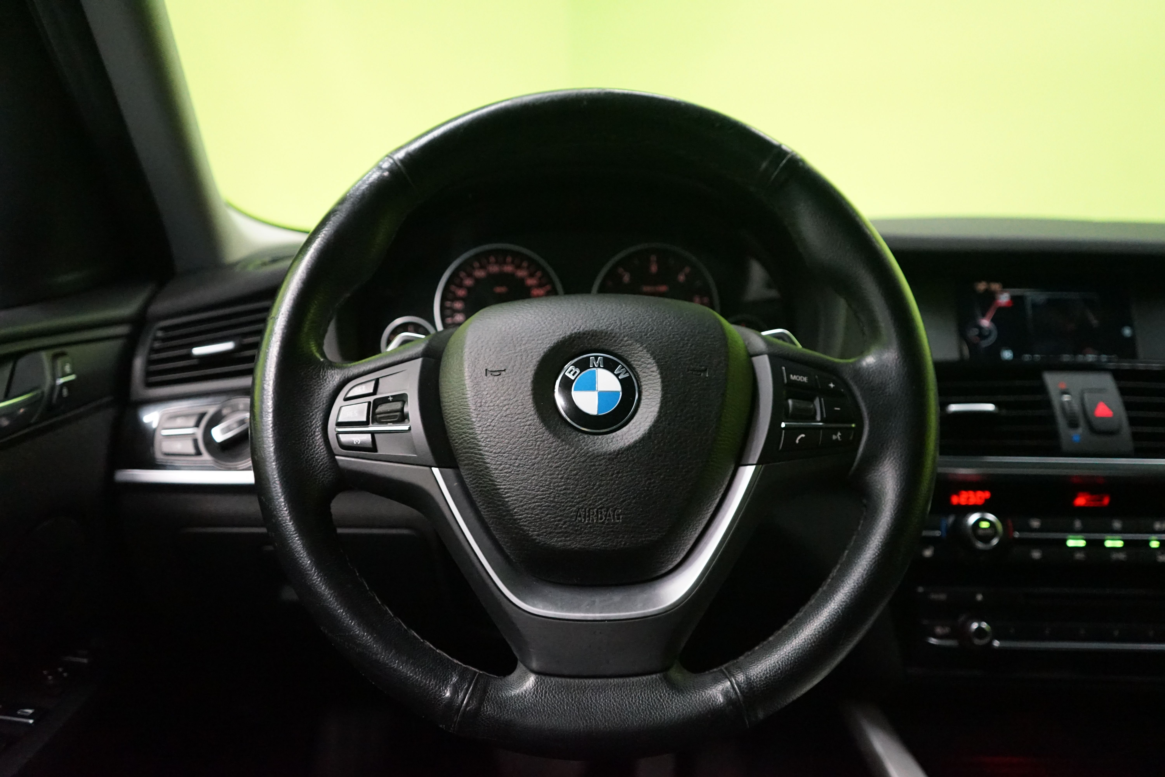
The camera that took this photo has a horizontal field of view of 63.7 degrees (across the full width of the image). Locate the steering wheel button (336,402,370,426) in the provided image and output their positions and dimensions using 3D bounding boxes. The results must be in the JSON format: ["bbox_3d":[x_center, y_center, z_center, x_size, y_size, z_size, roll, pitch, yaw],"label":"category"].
[{"bbox_3d":[-0.126,0.014,0.515,0.018,0.012,0.006,0,-18,-2],"label":"steering wheel button"}]

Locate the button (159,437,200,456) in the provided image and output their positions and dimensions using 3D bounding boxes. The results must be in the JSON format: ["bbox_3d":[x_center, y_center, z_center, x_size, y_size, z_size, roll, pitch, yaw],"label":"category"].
[{"bbox_3d":[-0.299,0.043,0.697,0.028,0.013,0.008,0,-1,-6],"label":"button"}]

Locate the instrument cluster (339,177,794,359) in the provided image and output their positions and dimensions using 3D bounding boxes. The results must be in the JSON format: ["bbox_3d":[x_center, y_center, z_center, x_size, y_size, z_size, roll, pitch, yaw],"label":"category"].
[{"bbox_3d":[-0.016,-0.087,0.715,0.335,0.140,0.120,0,-3,0],"label":"instrument cluster"}]

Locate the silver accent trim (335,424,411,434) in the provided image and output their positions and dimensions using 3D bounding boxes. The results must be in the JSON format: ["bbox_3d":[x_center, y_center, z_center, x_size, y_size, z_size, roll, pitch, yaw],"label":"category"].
[{"bbox_3d":[-0.116,0.022,0.515,0.042,0.004,0.003,0,-18,-2],"label":"silver accent trim"}]

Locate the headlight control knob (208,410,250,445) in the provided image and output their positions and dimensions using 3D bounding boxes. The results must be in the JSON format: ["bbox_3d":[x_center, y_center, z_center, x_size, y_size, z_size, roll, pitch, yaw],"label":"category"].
[{"bbox_3d":[-0.258,0.028,0.690,0.032,0.026,0.020,0,1,-6],"label":"headlight control knob"}]

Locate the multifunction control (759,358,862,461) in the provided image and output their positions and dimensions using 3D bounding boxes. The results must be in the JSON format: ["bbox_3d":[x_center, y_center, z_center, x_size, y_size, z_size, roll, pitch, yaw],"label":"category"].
[{"bbox_3d":[0.125,0.011,0.516,0.053,0.055,0.015,0,-18,2],"label":"multifunction control"}]

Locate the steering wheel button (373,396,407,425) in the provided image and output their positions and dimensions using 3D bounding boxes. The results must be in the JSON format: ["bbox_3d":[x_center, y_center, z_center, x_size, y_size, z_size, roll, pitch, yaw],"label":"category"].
[{"bbox_3d":[-0.106,0.012,0.514,0.018,0.015,0.008,0,-18,-2],"label":"steering wheel button"}]

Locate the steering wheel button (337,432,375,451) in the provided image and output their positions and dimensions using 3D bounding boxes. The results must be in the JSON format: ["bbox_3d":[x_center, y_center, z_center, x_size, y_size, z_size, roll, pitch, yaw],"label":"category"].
[{"bbox_3d":[-0.124,0.029,0.514,0.020,0.009,0.006,0,-18,-2],"label":"steering wheel button"}]

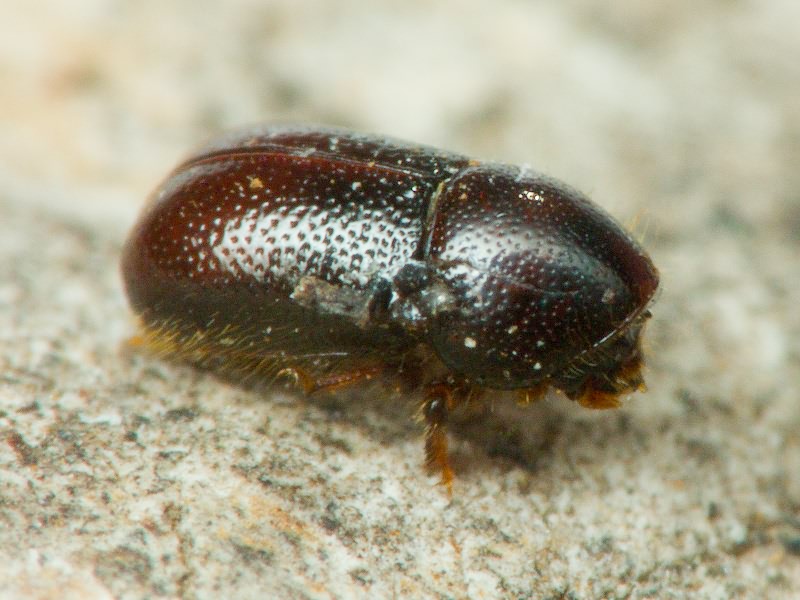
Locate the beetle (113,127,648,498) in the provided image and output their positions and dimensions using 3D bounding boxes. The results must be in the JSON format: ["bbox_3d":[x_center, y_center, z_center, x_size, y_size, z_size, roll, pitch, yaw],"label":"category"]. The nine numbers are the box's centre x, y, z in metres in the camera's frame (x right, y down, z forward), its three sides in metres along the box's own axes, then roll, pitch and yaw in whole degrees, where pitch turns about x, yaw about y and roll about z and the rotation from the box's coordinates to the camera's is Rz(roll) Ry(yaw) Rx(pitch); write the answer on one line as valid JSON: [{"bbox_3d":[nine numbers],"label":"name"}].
[{"bbox_3d":[0.000,0.000,0.041,0.005,0.002,0.002,10,32,17],"label":"beetle"}]

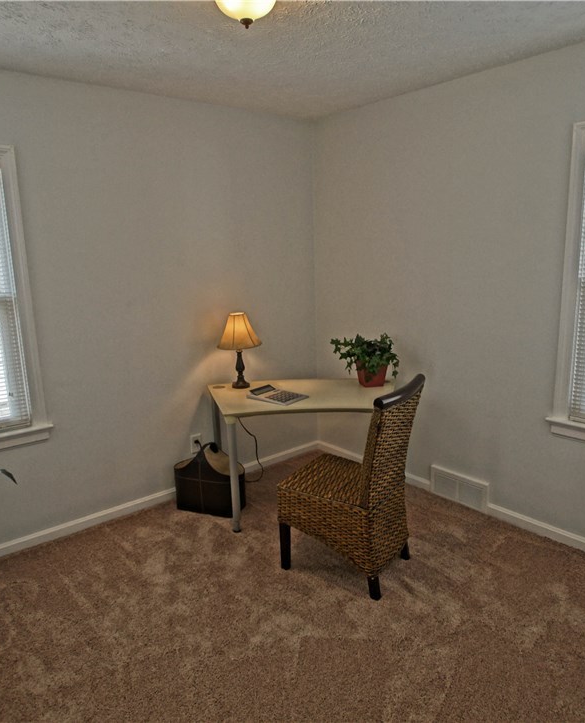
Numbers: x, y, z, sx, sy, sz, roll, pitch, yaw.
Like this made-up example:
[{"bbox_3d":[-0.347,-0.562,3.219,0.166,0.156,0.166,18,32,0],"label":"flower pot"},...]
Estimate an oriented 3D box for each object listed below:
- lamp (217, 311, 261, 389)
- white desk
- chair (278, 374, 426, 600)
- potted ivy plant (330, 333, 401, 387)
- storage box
[{"bbox_3d":[-0.348,-0.072,3.135,0.290,0.490,0.290,0,11,8],"label":"lamp"},{"bbox_3d":[0.064,0.561,3.023,1.280,0.730,0.800,-1,11,2],"label":"white desk"},{"bbox_3d":[0.300,0.563,2.387,0.610,0.955,0.500,6,13,33],"label":"chair"},{"bbox_3d":[0.481,-0.012,3.141,0.430,0.335,0.360,0,11,8],"label":"potted ivy plant"},{"bbox_3d":[-0.497,0.722,3.073,0.430,0.420,0.240,2,12,18],"label":"storage box"}]

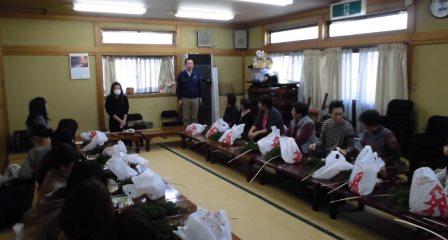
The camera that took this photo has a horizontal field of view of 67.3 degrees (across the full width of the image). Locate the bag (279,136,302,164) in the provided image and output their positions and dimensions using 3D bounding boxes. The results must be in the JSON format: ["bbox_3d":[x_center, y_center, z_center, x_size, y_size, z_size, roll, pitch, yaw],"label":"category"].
[{"bbox_3d":[0.822,0.374,4.129,0.260,0.310,0.220,1,9,11],"label":"bag"}]

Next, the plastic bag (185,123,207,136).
[{"bbox_3d":[-0.502,0.173,5.929,0.340,0.200,0.260,1,9,11],"label":"plastic bag"}]

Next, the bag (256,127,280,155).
[{"bbox_3d":[0.582,0.267,4.528,0.330,0.350,0.240,0,9,8],"label":"bag"}]

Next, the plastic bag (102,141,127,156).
[{"bbox_3d":[-1.501,0.359,4.581,0.280,0.200,0.240,-6,10,-30],"label":"plastic bag"}]

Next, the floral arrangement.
[{"bbox_3d":[0.885,-1.404,7.778,0.450,0.420,0.400,4,10,28],"label":"floral arrangement"}]

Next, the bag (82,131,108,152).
[{"bbox_3d":[-1.943,0.314,5.117,0.360,0.280,0.420,-6,10,-31],"label":"bag"}]

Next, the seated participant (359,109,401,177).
[{"bbox_3d":[1.727,0.387,3.828,0.570,0.940,0.470,-6,10,-30],"label":"seated participant"}]

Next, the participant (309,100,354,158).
[{"bbox_3d":[1.365,0.308,4.170,0.500,1.060,0.620,4,10,30],"label":"participant"}]

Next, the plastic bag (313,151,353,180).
[{"bbox_3d":[1.155,0.484,3.581,0.370,0.230,0.260,-6,10,-30],"label":"plastic bag"}]

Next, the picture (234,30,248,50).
[{"bbox_3d":[0.455,-2.094,8.750,0.370,0.510,0.040,1,9,13],"label":"picture"}]

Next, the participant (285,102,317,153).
[{"bbox_3d":[1.092,0.237,4.843,0.560,0.950,0.460,-2,9,-8],"label":"participant"}]

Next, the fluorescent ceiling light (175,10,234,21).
[{"bbox_3d":[-0.375,-1.968,6.412,1.230,0.100,0.220,-6,10,-30],"label":"fluorescent ceiling light"}]

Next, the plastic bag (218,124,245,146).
[{"bbox_3d":[0.112,0.241,5.324,0.360,0.310,0.340,7,12,42],"label":"plastic bag"}]

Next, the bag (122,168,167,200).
[{"bbox_3d":[-0.725,0.579,3.092,0.330,0.200,0.260,-6,10,-30],"label":"bag"}]

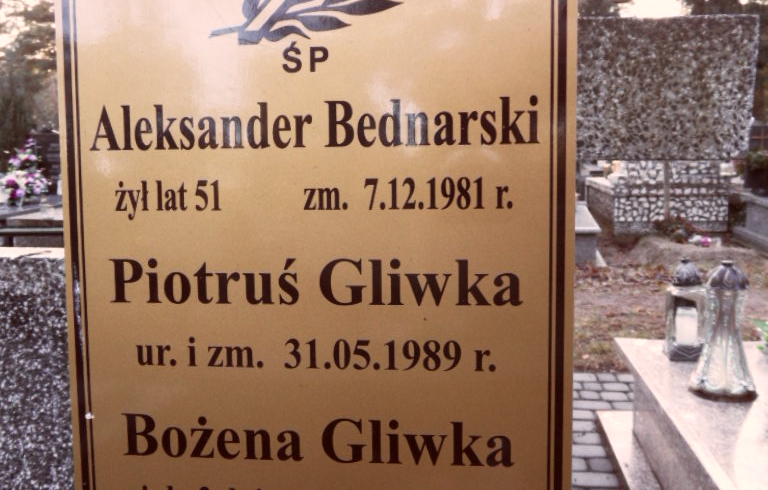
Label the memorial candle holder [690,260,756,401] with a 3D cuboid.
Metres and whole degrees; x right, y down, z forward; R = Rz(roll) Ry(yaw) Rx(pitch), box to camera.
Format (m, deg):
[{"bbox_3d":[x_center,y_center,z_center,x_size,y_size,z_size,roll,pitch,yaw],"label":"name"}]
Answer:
[{"bbox_3d":[0.926,0.223,1.925,0.169,0.363,0.169,2,8,24],"label":"memorial candle holder"}]

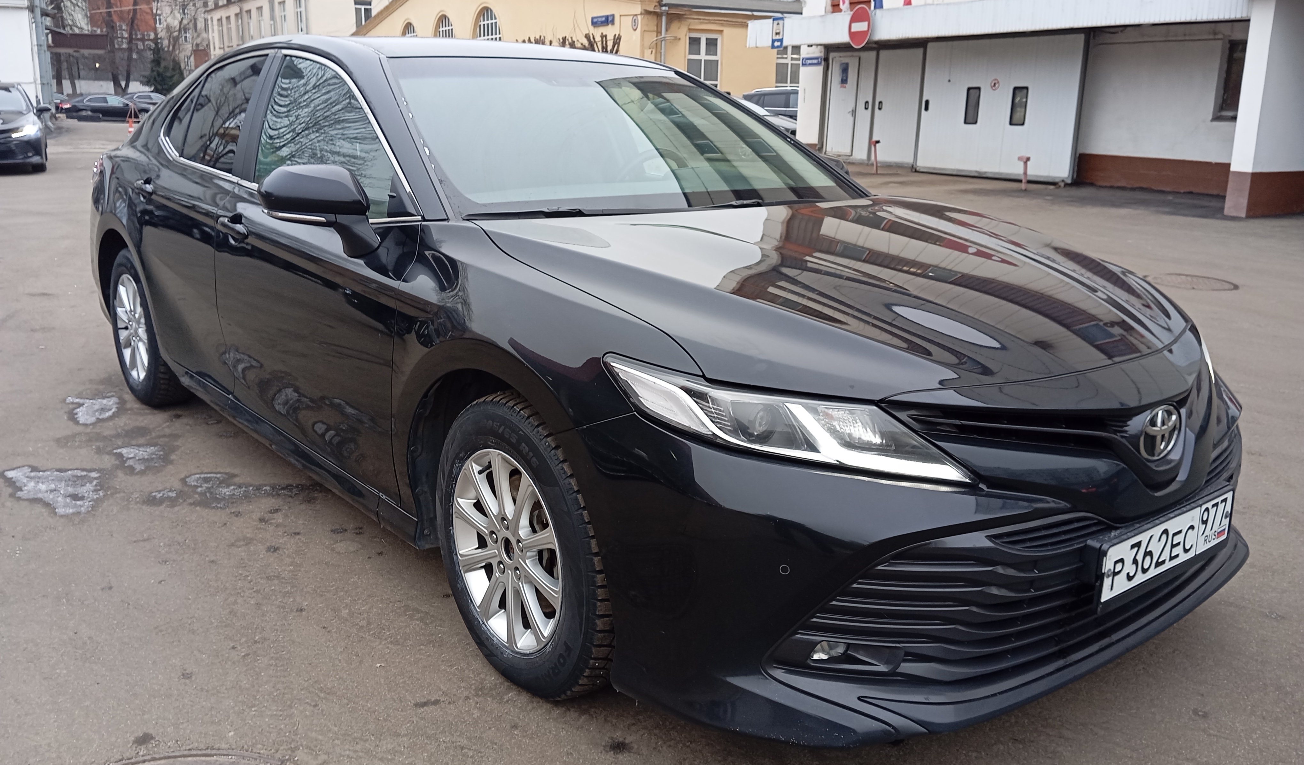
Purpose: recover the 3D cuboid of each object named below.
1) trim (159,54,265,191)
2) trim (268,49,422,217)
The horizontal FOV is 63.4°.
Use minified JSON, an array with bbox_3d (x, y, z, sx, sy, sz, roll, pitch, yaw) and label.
[{"bbox_3d":[-1.527,-0.939,3.708,0.080,0.465,1.137,18,0,-42],"label":"trim"},{"bbox_3d":[-0.870,-0.722,2.920,0.200,0.420,1.280,-9,18,-39],"label":"trim"}]

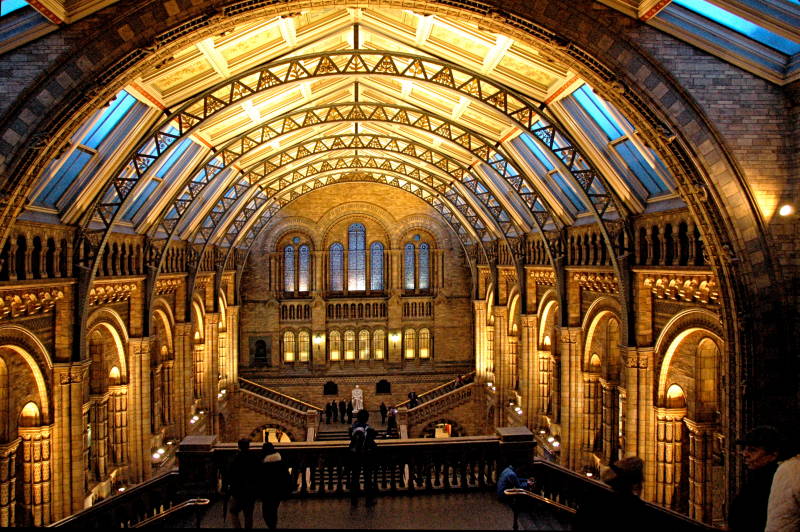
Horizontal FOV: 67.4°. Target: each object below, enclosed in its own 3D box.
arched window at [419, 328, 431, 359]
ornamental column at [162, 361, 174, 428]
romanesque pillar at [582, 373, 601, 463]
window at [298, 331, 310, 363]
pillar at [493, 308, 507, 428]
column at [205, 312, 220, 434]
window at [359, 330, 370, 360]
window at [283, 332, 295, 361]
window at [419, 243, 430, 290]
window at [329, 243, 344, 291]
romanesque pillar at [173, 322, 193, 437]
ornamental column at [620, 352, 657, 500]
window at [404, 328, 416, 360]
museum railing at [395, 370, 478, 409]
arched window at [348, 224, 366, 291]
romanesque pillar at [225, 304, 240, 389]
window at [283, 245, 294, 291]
[{"bbox_3d":[1.938,6.149,47.414,0.950,2.410,0.350,-1,0,-4],"label":"arched window"},{"bbox_3d":[-11.983,6.644,30.998,0.720,3.800,0.720,-1,0,-4],"label":"ornamental column"},{"bbox_3d":[8.474,6.730,26.458,0.780,4.000,0.750,-1,0,-4],"label":"romanesque pillar"},{"bbox_3d":[-7.540,6.359,47.212,0.900,2.400,0.300,-1,0,-4],"label":"window"},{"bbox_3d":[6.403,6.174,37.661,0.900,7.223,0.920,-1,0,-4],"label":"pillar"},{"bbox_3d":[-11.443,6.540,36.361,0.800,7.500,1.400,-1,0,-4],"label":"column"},{"bbox_3d":[-2.817,6.308,47.565,0.900,2.350,0.300,-1,0,-4],"label":"window"},{"bbox_3d":[-8.600,6.299,46.616,0.910,2.490,0.350,-1,0,-4],"label":"window"},{"bbox_3d":[1.963,0.059,47.313,0.880,3.746,0.300,-1,0,-4],"label":"window"},{"bbox_3d":[-4.958,0.040,47.363,1.130,3.800,0.350,-1,0,-4],"label":"window"},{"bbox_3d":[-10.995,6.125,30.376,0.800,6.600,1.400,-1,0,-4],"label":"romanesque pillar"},{"bbox_3d":[7.743,5.395,19.710,0.900,5.523,0.920,-1,0,-4],"label":"ornamental column"},{"bbox_3d":[0.810,6.158,47.329,0.910,2.450,0.350,-1,0,-4],"label":"window"},{"bbox_3d":[2.862,9.684,47.009,6.200,2.950,0.350,-1,0,-4],"label":"museum railing"},{"bbox_3d":[-3.337,-0.665,46.979,1.420,5.330,0.350,-1,0,-4],"label":"arched window"},{"bbox_3d":[-11.748,5.749,42.306,0.900,5.773,0.920,-1,0,-4],"label":"romanesque pillar"},{"bbox_3d":[-8.586,0.214,46.586,0.850,3.690,0.350,-1,0,-4],"label":"window"}]

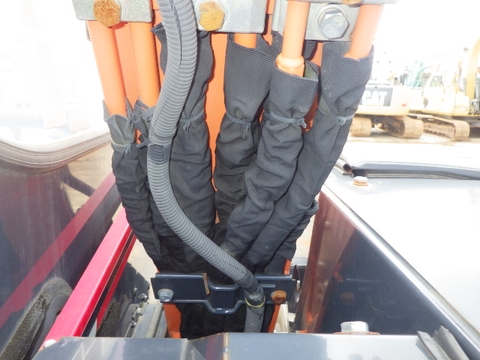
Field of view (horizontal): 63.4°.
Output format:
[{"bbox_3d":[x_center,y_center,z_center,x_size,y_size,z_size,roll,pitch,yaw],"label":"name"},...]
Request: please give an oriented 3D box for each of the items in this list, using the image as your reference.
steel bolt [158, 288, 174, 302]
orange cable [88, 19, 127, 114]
[{"bbox_3d":[-0.173,0.272,0.916,0.037,0.037,0.022,0,49,0],"label":"steel bolt"},{"bbox_3d":[-0.188,-0.157,0.564,0.032,0.159,0.032,3,49,-3],"label":"orange cable"}]

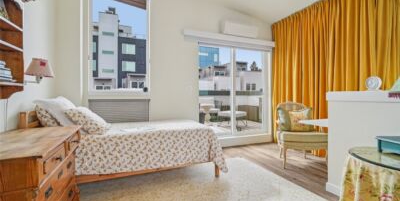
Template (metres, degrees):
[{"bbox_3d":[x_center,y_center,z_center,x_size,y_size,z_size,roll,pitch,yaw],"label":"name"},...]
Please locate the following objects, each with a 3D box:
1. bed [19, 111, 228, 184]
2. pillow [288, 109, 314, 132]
[{"bbox_3d":[-0.835,0.562,2.428,2.061,0.890,1.030,0,0,-22],"label":"bed"},{"bbox_3d":[1.593,0.314,2.790,0.375,0.355,0.140,0,-13,12],"label":"pillow"}]

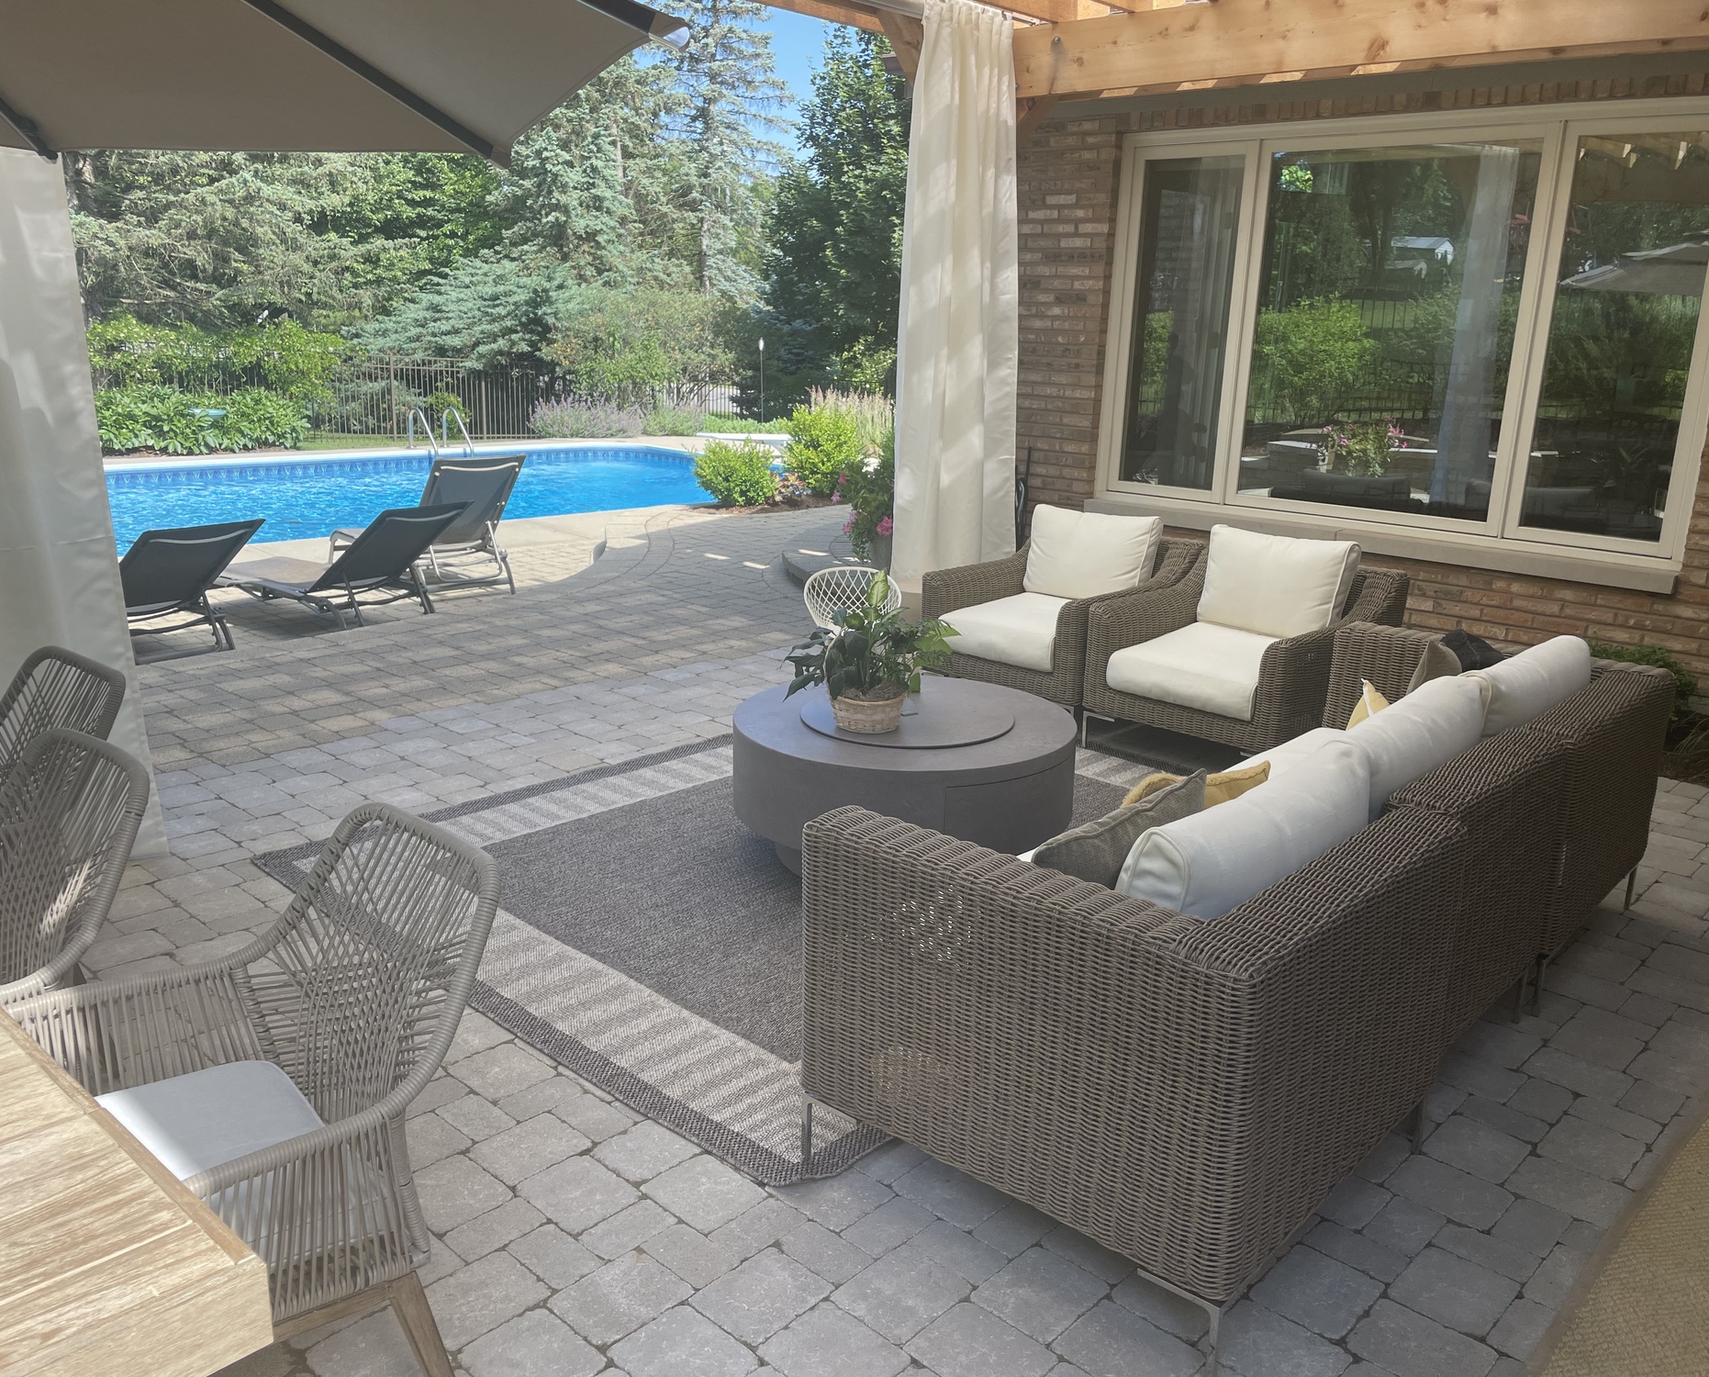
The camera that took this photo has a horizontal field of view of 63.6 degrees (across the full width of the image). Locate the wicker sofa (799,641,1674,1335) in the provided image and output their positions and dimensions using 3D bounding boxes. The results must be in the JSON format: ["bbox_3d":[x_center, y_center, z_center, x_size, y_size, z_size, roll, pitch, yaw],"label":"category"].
[{"bbox_3d":[1.045,0.377,3.180,0.890,0.740,2.520,14,20,39],"label":"wicker sofa"}]

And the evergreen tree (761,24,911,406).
[{"bbox_3d":[-0.185,-8.056,23.720,3.200,7.000,3.200,2,15,0],"label":"evergreen tree"}]

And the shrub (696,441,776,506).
[{"bbox_3d":[-1.025,-1.857,11.939,0.740,0.600,0.720,2,15,0],"label":"shrub"}]

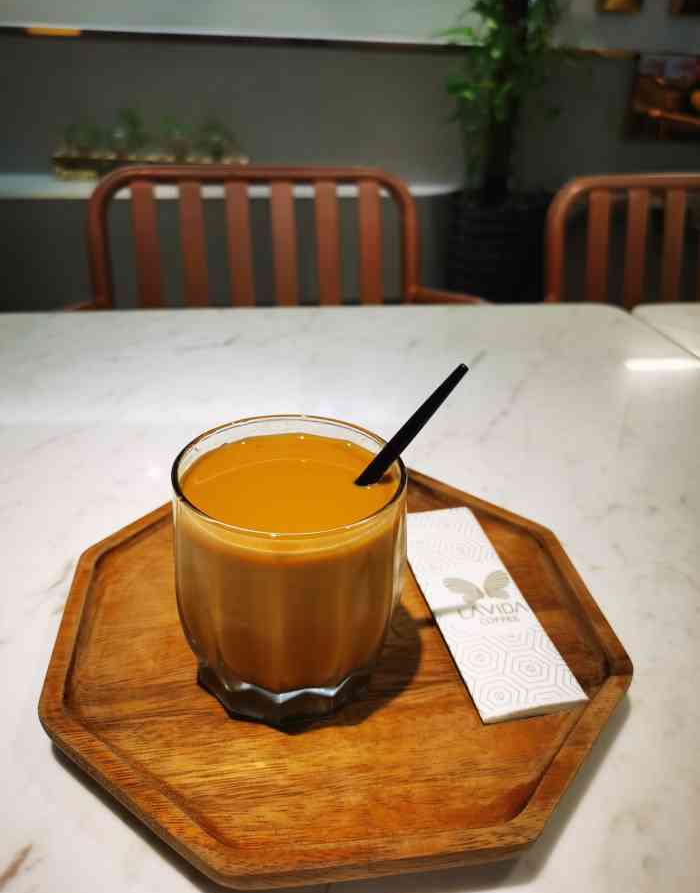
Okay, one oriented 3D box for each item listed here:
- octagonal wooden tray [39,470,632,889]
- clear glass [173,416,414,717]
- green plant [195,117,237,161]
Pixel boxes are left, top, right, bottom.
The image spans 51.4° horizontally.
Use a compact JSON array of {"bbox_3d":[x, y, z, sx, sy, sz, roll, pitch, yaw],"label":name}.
[{"bbox_3d":[-0.006,0.076,0.314,0.225,0.019,0.225,-2,29,-8],"label":"octagonal wooden tray"},{"bbox_3d":[-0.022,0.046,0.274,0.081,0.089,0.081,2,29,0],"label":"clear glass"},{"bbox_3d":[-0.306,-0.711,1.680,0.100,0.100,0.100,2,29,0],"label":"green plant"}]

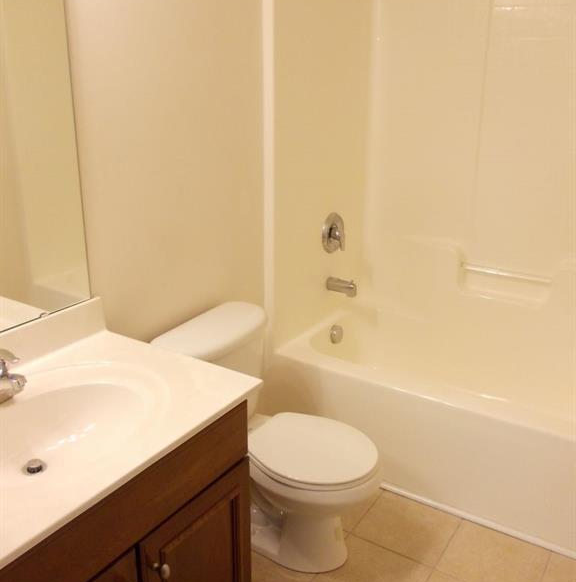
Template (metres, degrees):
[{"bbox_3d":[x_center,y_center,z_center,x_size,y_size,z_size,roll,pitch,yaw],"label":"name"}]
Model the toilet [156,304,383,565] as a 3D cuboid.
[{"bbox_3d":[-0.026,0.509,2.074,0.693,0.743,0.460,12,23,31],"label":"toilet"}]

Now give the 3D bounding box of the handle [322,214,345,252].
[{"bbox_3d":[0.229,-0.256,2.788,0.072,0.185,0.180,12,23,31],"label":"handle"}]

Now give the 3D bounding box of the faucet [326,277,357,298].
[{"bbox_3d":[0.249,-0.015,2.838,0.143,0.078,0.060,12,23,31],"label":"faucet"}]

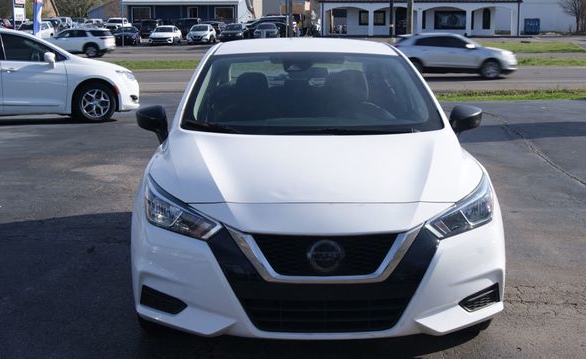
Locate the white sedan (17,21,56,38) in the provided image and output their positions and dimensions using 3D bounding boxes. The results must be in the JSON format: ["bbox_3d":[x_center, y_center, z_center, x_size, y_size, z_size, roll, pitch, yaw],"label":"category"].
[{"bbox_3d":[-18.905,-10.761,65.000,1.860,1.680,4.700,0,9,-1],"label":"white sedan"}]

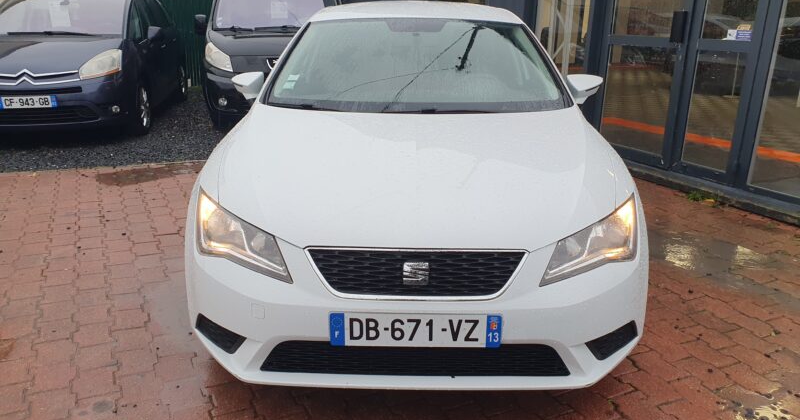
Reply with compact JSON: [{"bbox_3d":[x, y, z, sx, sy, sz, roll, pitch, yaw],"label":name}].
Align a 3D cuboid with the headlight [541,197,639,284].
[{"bbox_3d":[0.661,0.096,2.056,0.427,0.200,0.410,1,18,1],"label":"headlight"}]

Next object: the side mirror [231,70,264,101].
[{"bbox_3d":[-0.789,-0.667,3.200,0.195,0.155,0.170,1,18,1],"label":"side mirror"}]

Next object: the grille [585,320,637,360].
[{"bbox_3d":[0.727,0.453,2.057,0.220,0.090,0.140,1,18,1],"label":"grille"}]

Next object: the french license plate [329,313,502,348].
[{"bbox_3d":[0.050,0.360,1.827,0.520,0.110,0.020,1,18,1],"label":"french license plate"}]

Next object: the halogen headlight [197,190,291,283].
[{"bbox_3d":[-0.541,0.070,2.074,0.427,0.200,0.410,1,18,1],"label":"halogen headlight"}]

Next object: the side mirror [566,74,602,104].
[{"bbox_3d":[0.975,-0.629,3.173,0.195,0.155,0.170,1,18,1],"label":"side mirror"}]

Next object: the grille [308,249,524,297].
[{"bbox_3d":[0.054,0.181,1.829,0.676,0.135,0.100,1,18,1],"label":"grille"}]

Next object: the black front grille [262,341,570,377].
[{"bbox_3d":[0.049,0.466,1.908,0.980,0.125,0.100,1,18,1],"label":"black front grille"}]

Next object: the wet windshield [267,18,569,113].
[{"bbox_3d":[0.091,-0.743,2.965,1.470,0.120,0.880,1,48,1],"label":"wet windshield"}]

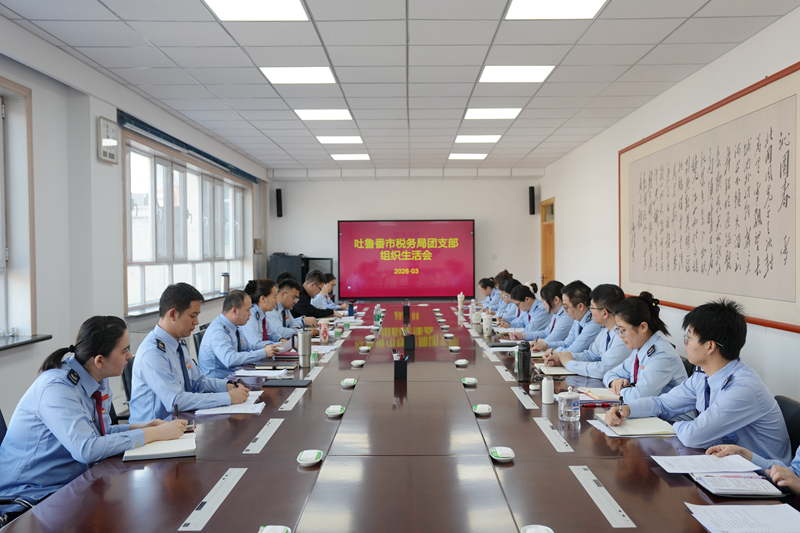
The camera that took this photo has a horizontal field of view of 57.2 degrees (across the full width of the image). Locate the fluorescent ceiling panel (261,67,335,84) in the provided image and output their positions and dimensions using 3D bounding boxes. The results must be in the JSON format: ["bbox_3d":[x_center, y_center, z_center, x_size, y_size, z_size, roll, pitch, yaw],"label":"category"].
[{"bbox_3d":[-0.832,-1.619,6.160,0.590,0.050,0.580,0,1,1],"label":"fluorescent ceiling panel"}]

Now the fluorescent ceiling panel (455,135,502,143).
[{"bbox_3d":[1.016,-1.696,9.662,0.590,0.050,0.590,0,1,1],"label":"fluorescent ceiling panel"}]

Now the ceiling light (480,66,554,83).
[{"bbox_3d":[0.964,-1.620,6.112,0.590,0.050,0.590,0,1,1],"label":"ceiling light"}]

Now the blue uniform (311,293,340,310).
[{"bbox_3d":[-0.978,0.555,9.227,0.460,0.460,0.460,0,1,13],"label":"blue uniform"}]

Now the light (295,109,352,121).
[{"bbox_3d":[-0.806,-1.651,7.908,0.590,0.050,0.580,0,1,1],"label":"light"}]

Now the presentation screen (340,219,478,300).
[{"bbox_3d":[0.124,-0.119,13.350,2.470,1.440,0.100,0,1,1],"label":"presentation screen"}]

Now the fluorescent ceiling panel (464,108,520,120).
[{"bbox_3d":[0.994,-1.656,7.881,0.590,0.050,0.580,0,1,1],"label":"fluorescent ceiling panel"}]

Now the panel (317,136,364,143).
[{"bbox_3d":[-0.784,-1.693,9.688,0.590,0.050,0.590,0,1,1],"label":"panel"}]

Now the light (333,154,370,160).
[{"bbox_3d":[-0.753,-1.715,11.404,0.590,0.050,0.580,0,1,1],"label":"light"}]

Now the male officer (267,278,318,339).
[{"bbox_3d":[-0.965,0.718,6.412,0.660,1.235,0.530,0,1,11],"label":"male officer"}]

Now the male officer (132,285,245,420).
[{"bbox_3d":[-0.999,0.740,3.411,0.660,1.320,0.530,0,1,3],"label":"male officer"}]

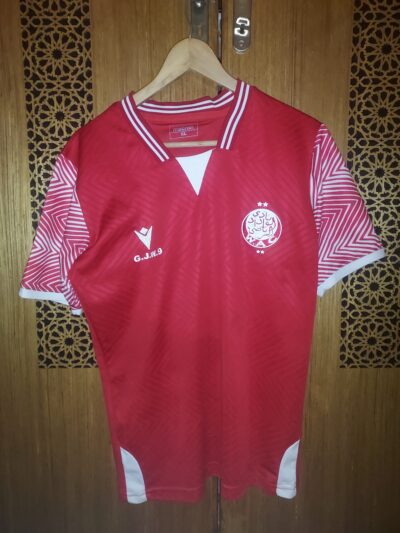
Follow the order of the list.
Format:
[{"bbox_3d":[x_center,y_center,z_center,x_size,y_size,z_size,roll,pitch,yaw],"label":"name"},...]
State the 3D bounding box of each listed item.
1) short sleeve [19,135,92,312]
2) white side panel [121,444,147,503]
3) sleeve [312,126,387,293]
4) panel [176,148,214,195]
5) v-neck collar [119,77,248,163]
[{"bbox_3d":[-0.276,-0.076,0.701,0.122,0.315,0.085,0,6,5],"label":"short sleeve"},{"bbox_3d":[-0.130,0.408,0.725,0.045,0.099,0.025,0,6,5],"label":"white side panel"},{"bbox_3d":[0.262,-0.101,0.658,0.122,0.300,0.085,0,6,5],"label":"sleeve"},{"bbox_3d":[-0.010,-0.166,0.644,0.061,0.078,0.012,0,6,5],"label":"panel"},{"bbox_3d":[-0.026,-0.262,0.662,0.230,0.135,0.100,0,6,5],"label":"v-neck collar"}]

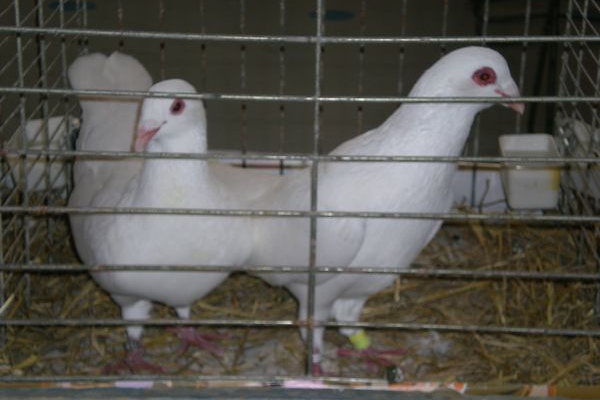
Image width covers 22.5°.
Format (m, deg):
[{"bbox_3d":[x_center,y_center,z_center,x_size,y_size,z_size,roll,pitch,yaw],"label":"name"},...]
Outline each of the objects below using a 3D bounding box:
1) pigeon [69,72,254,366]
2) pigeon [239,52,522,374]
[{"bbox_3d":[-0.123,0.002,1.232,0.125,0.228,0.195,-5,16,-21],"label":"pigeon"},{"bbox_3d":[0.038,0.005,1.193,0.280,0.248,0.125,6,16,17],"label":"pigeon"}]

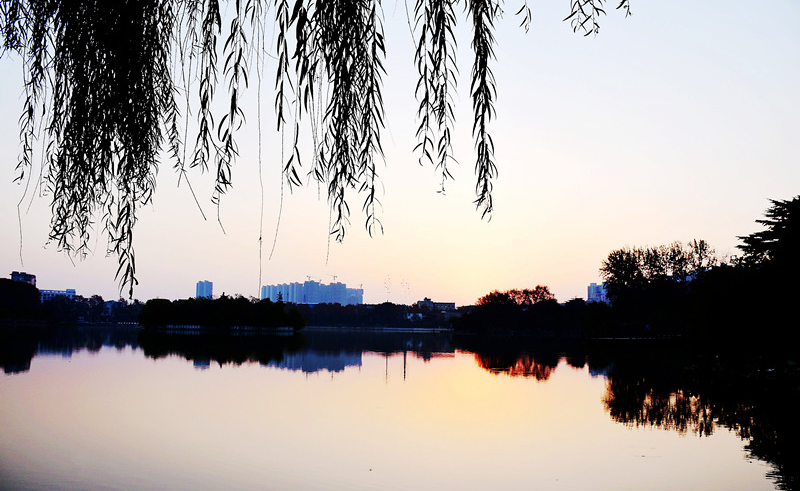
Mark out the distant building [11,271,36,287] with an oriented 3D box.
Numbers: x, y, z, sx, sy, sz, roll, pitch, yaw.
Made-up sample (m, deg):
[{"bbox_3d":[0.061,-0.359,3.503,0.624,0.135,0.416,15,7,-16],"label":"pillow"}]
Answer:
[{"bbox_3d":[-220.280,30.640,350.000,11.000,29.000,12.000,5,-9,-27],"label":"distant building"}]

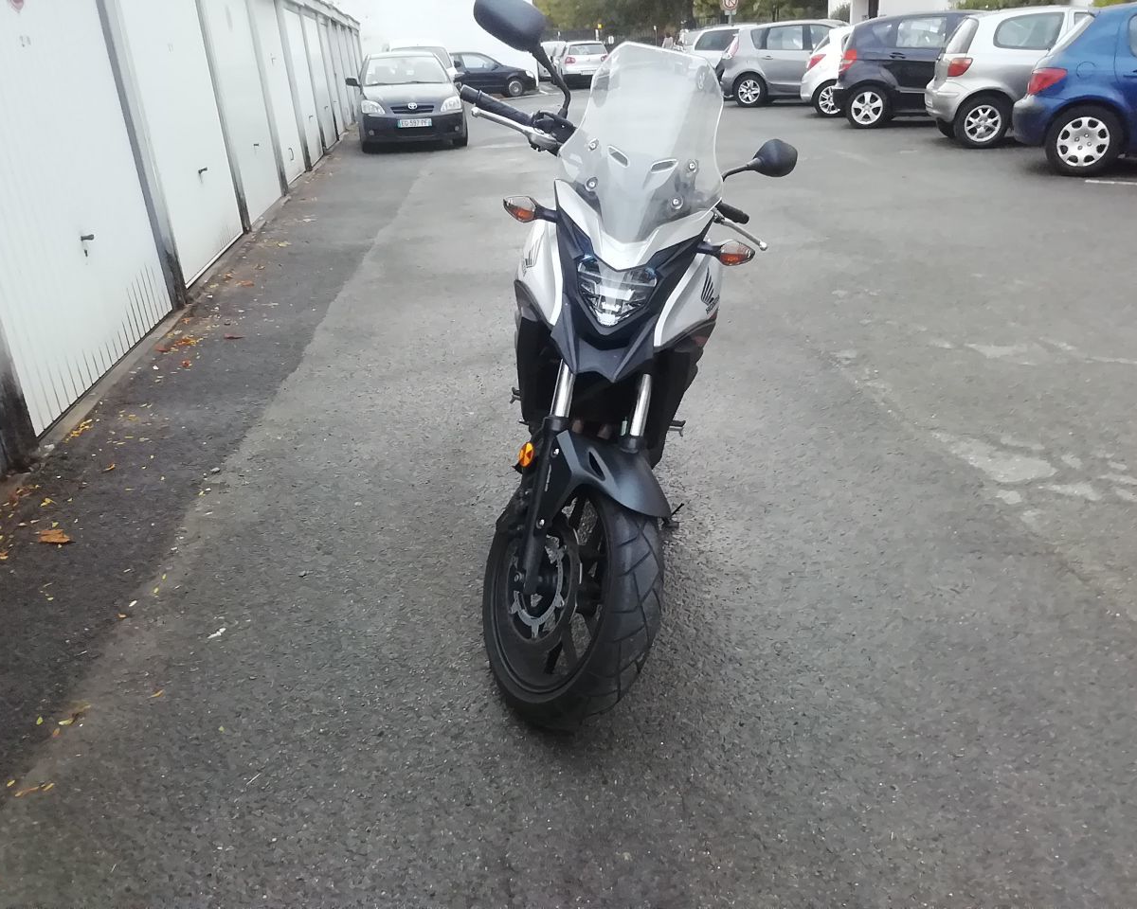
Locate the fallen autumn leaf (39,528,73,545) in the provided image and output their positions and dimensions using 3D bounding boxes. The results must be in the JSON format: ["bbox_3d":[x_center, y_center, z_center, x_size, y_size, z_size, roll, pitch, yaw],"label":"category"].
[{"bbox_3d":[-1.674,0.261,3.073,0.110,0.025,0.080,-2,23,5],"label":"fallen autumn leaf"}]

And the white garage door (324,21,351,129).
[{"bbox_3d":[-5.333,-8.854,22.237,0.070,2.160,2.420,-7,23,-6],"label":"white garage door"}]

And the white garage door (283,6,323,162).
[{"bbox_3d":[-4.100,-5.700,14.654,0.070,2.160,2.420,-7,23,-6],"label":"white garage door"}]

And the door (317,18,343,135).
[{"bbox_3d":[-4.922,-7.803,19.709,0.070,2.160,2.420,-7,23,-6],"label":"door"}]

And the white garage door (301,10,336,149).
[{"bbox_3d":[-4.511,-6.751,17.182,0.070,2.160,2.420,-7,23,-6],"label":"white garage door"}]

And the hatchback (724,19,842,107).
[{"bbox_3d":[5.291,-8.198,19.831,4.340,1.640,1.840,1,23,2],"label":"hatchback"}]

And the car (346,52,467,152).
[{"bbox_3d":[-2.747,-6.288,16.660,1.740,1.470,4.220,-5,23,-7],"label":"car"}]

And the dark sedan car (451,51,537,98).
[{"bbox_3d":[-3.126,-12.433,31.016,4.200,1.430,1.750,-6,23,-4],"label":"dark sedan car"}]

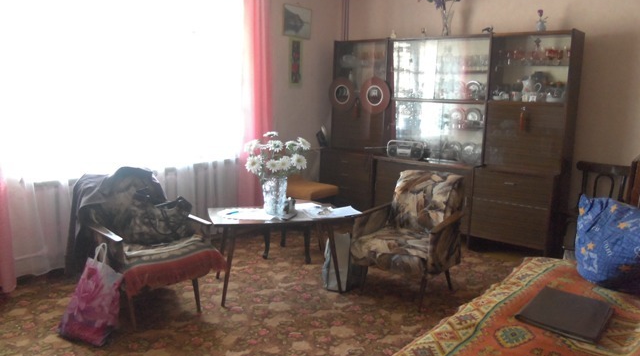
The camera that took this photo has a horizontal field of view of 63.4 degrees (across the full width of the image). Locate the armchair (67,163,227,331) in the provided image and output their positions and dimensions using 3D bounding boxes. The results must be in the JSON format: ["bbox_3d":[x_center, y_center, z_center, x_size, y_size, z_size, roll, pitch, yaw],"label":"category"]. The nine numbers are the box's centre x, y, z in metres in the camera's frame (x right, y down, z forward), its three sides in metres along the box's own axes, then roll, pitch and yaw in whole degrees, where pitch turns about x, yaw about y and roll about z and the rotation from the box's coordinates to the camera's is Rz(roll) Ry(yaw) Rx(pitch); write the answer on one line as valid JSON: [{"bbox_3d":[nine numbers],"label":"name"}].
[{"bbox_3d":[-1.119,0.427,3.431,0.628,0.796,0.788,-9,14,-40],"label":"armchair"}]

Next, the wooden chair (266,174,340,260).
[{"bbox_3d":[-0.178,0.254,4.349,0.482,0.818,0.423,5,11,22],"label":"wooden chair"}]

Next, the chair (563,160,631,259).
[{"bbox_3d":[2.178,0.321,4.128,0.409,0.818,0.438,9,14,39],"label":"chair"}]

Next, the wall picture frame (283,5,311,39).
[{"bbox_3d":[-0.214,-1.575,5.249,0.020,0.296,0.409,9,14,39],"label":"wall picture frame"}]

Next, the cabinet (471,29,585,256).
[{"bbox_3d":[1.761,-0.278,4.446,0.675,1.869,0.511,9,14,39],"label":"cabinet"}]

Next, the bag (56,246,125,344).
[{"bbox_3d":[-1.313,0.669,2.980,0.336,0.482,0.161,6,12,26],"label":"bag"}]

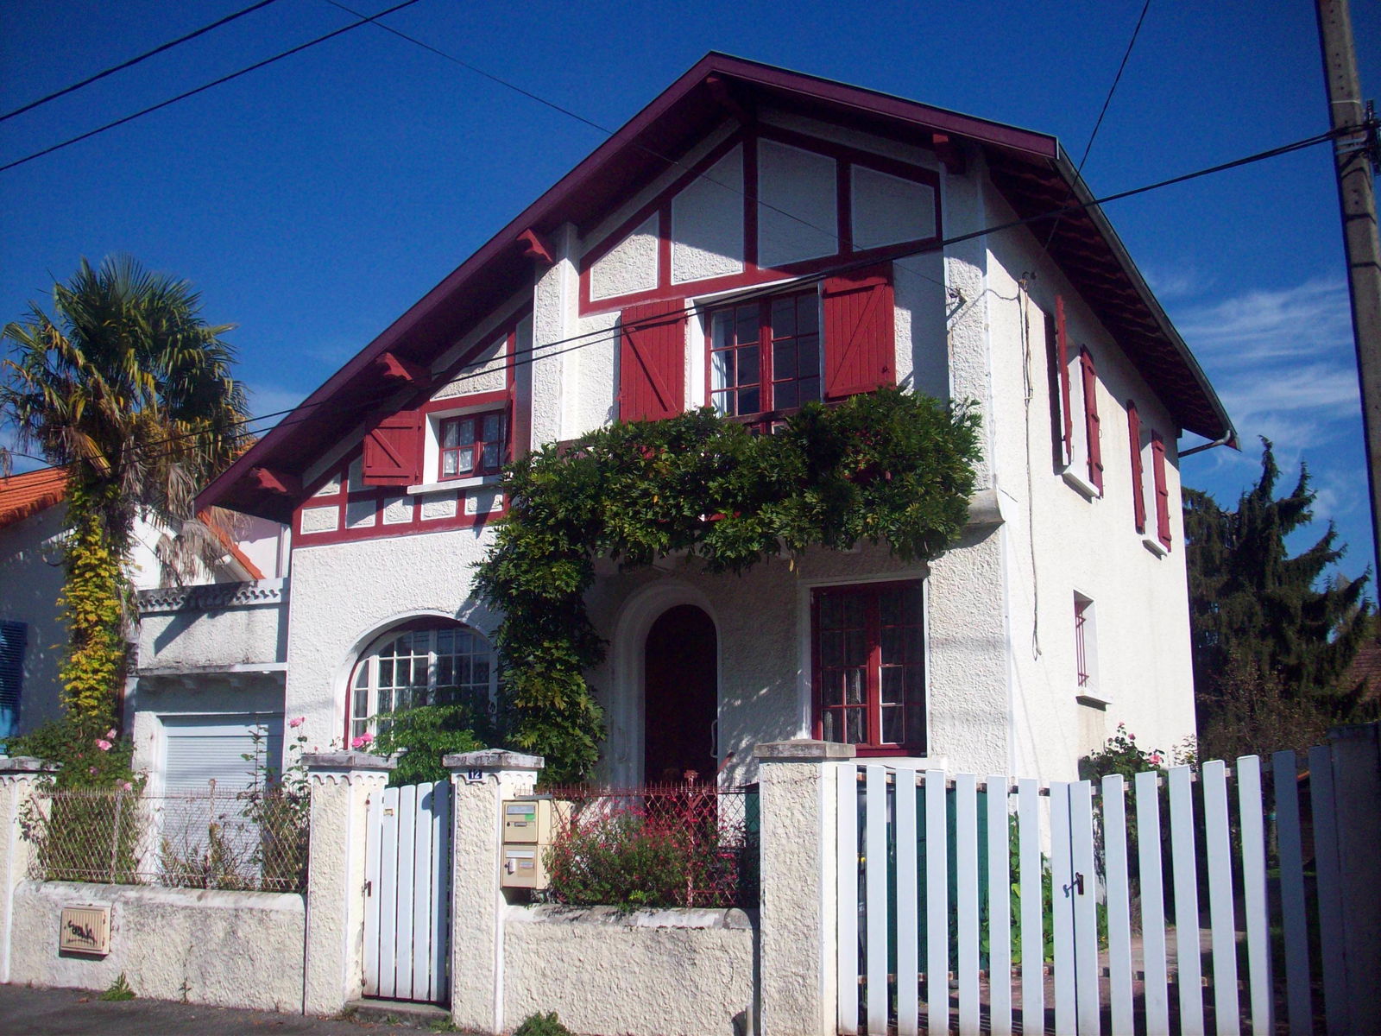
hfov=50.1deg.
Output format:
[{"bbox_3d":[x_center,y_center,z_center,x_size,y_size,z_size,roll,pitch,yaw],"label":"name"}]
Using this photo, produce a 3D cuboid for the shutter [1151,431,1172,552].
[{"bbox_3d":[6.528,-0.354,20.462,0.060,1.530,0.680,-6,-13,27],"label":"shutter"}]

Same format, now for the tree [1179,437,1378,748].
[{"bbox_3d":[11.465,2.701,29.006,3.800,8.750,3.800,-6,-13,27],"label":"tree"}]

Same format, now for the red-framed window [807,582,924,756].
[{"bbox_3d":[1.660,1.406,13.767,1.170,1.620,0.120,-6,-13,27],"label":"red-framed window"}]

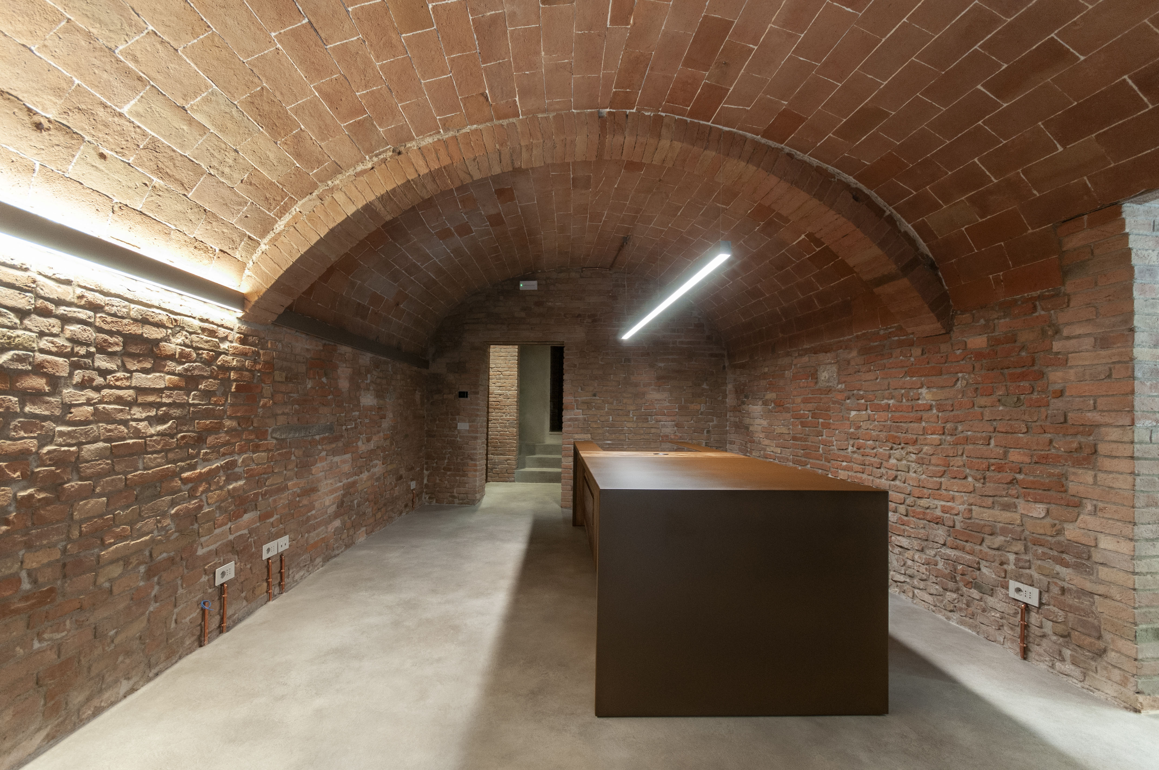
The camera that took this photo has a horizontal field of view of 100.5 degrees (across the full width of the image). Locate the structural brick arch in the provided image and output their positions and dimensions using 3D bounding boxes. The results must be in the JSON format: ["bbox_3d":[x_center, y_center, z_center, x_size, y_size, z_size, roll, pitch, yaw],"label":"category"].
[{"bbox_3d":[0.168,-0.966,2.958,4.120,1.285,0.300,1,-3,-3],"label":"structural brick arch"}]

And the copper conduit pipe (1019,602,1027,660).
[{"bbox_3d":[2.251,1.257,2.457,0.024,0.272,0.026,1,-3,-8],"label":"copper conduit pipe"}]

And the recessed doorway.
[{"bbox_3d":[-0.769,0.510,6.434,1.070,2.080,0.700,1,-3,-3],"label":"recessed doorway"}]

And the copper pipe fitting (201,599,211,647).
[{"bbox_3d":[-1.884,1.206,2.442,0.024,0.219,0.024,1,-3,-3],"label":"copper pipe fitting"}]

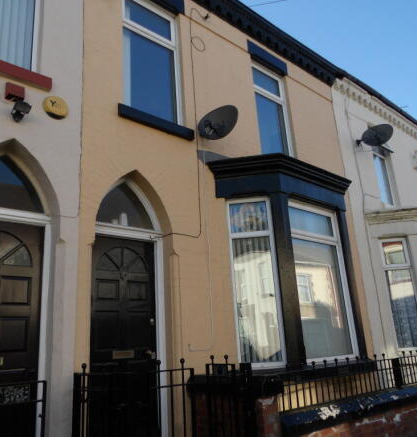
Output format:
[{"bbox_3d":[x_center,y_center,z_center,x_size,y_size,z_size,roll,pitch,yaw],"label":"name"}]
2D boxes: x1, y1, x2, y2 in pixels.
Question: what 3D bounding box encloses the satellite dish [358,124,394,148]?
[{"bbox_3d":[3.539,-1.746,8.428,0.580,0.510,0.320,-13,-19,30],"label":"satellite dish"}]

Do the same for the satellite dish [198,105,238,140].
[{"bbox_3d":[0.106,-1.221,5.073,0.570,0.500,0.320,-12,-18,28],"label":"satellite dish"}]

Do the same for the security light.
[{"bbox_3d":[-1.716,-0.966,3.712,0.160,0.200,0.160,10,-21,-40],"label":"security light"}]

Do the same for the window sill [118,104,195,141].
[{"bbox_3d":[-0.640,-1.134,4.962,1.105,0.155,0.140,10,-21,-40],"label":"window sill"}]

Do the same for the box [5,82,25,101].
[{"bbox_3d":[-1.824,-1.174,3.790,0.165,0.110,0.100,10,-21,-40],"label":"box"}]

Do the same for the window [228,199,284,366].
[{"bbox_3d":[0.578,0.772,5.070,0.580,2.100,0.100,-3,-16,-3],"label":"window"}]

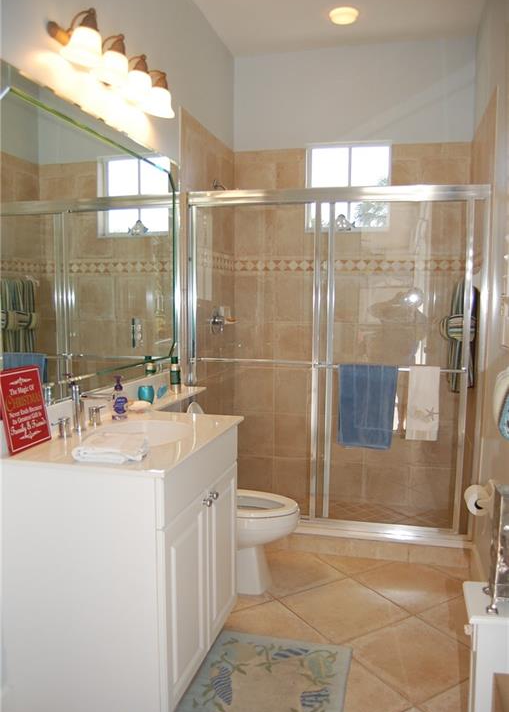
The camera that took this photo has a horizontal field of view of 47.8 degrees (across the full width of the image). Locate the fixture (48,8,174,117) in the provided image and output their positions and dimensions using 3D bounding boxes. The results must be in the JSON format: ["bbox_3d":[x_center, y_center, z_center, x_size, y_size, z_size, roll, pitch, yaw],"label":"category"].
[{"bbox_3d":[-0.505,-1.096,2.226,0.203,0.208,0.764,2,5,14],"label":"fixture"}]

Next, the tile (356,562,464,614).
[{"bbox_3d":[0.752,1.091,2.731,0.412,0.012,0.412,-2,6,-31],"label":"tile"}]

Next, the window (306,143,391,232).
[{"bbox_3d":[0.631,-1.135,3.860,0.561,0.579,0.070,2,5,14],"label":"window"}]

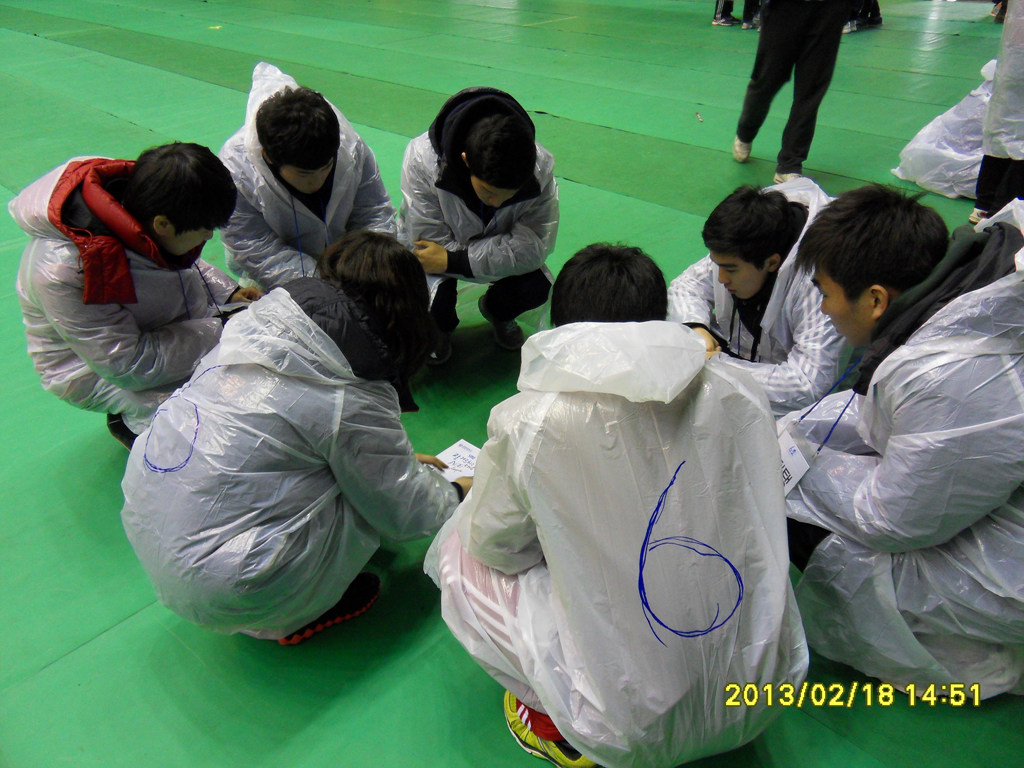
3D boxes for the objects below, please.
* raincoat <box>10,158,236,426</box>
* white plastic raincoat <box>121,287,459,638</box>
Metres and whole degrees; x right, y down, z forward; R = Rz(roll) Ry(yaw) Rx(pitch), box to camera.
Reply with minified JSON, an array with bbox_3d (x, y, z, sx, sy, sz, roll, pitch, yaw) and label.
[{"bbox_3d":[-0.972,-0.220,1.957,0.560,0.730,0.540,9,35,14],"label":"raincoat"},{"bbox_3d":[-0.428,0.170,1.488,0.660,0.680,0.530,-27,42,-34],"label":"white plastic raincoat"}]

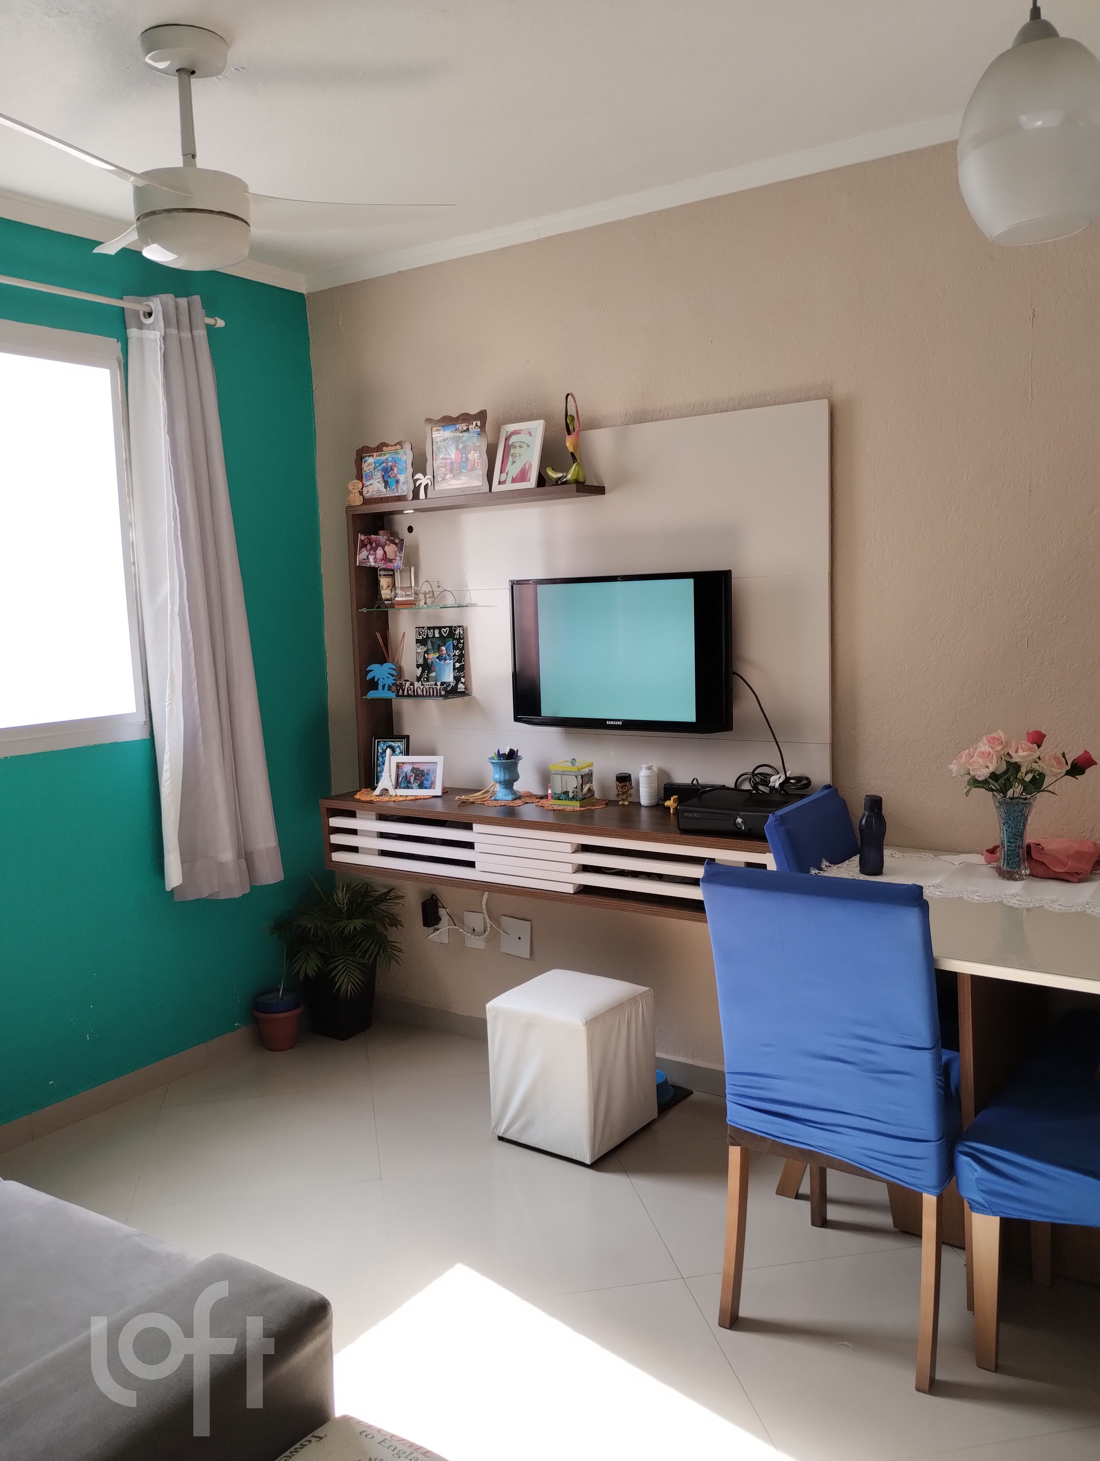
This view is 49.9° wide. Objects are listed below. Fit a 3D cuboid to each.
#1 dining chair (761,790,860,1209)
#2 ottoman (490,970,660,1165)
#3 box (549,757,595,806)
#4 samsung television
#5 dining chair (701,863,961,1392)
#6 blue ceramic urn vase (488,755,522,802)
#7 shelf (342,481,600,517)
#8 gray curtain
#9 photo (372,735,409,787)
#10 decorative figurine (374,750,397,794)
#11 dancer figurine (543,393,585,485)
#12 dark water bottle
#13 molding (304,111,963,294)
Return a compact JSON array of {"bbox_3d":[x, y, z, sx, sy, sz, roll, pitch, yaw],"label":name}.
[{"bbox_3d":[0.831,0.641,2.817,0.510,0.950,0.430,2,8,34],"label":"dining chair"},{"bbox_3d":[0.063,0.903,3.218,0.322,0.377,0.332,3,8,35],"label":"ottoman"},{"bbox_3d":[0.067,0.145,3.467,0.107,0.135,0.110,2,8,34],"label":"box"},{"bbox_3d":[0.206,-0.224,3.359,0.713,0.423,0.070,2,8,34],"label":"samsung television"},{"bbox_3d":[0.610,0.702,2.356,0.425,0.936,0.565,3,8,34],"label":"dining chair"},{"bbox_3d":[-0.136,0.144,3.592,0.105,0.122,0.105,-2,6,0],"label":"blue ceramic urn vase"},{"bbox_3d":[-0.243,-0.689,3.572,0.866,0.023,0.152,2,8,34],"label":"shelf"},{"bbox_3d":[-1.022,-0.353,3.546,0.120,1.740,0.430,2,8,34],"label":"gray curtain"},{"bbox_3d":[-0.513,0.105,3.837,0.120,0.173,0.022,0,-3,14],"label":"photo"},{"bbox_3d":[-0.517,0.130,3.714,0.074,0.148,0.020,2,8,34],"label":"decorative figurine"},{"bbox_3d":[0.046,-0.814,3.341,0.120,0.255,0.070,1,7,26],"label":"dancer figurine"},{"bbox_3d":[0.761,0.244,2.789,0.065,0.188,0.065,2,8,34],"label":"dark water bottle"},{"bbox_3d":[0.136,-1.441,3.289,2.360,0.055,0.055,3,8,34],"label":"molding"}]

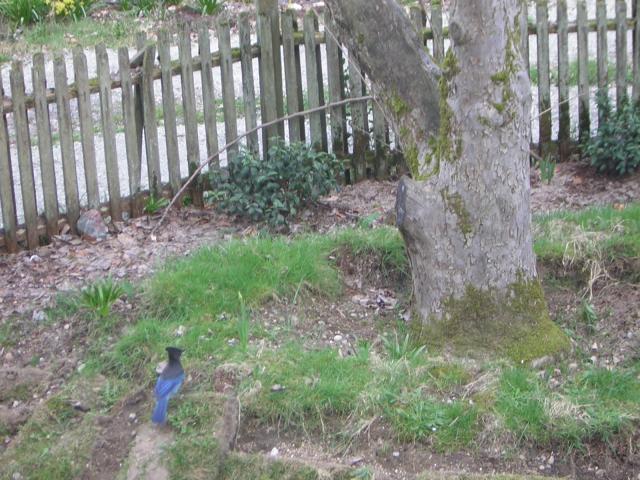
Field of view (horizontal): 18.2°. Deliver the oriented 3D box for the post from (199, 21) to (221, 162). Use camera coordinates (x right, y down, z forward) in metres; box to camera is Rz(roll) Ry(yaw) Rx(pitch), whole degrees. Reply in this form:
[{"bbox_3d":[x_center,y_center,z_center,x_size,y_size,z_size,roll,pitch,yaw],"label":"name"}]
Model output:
[{"bbox_3d":[-0.545,-0.627,9.895,0.065,0.905,0.030,-6,14,-15],"label":"post"}]

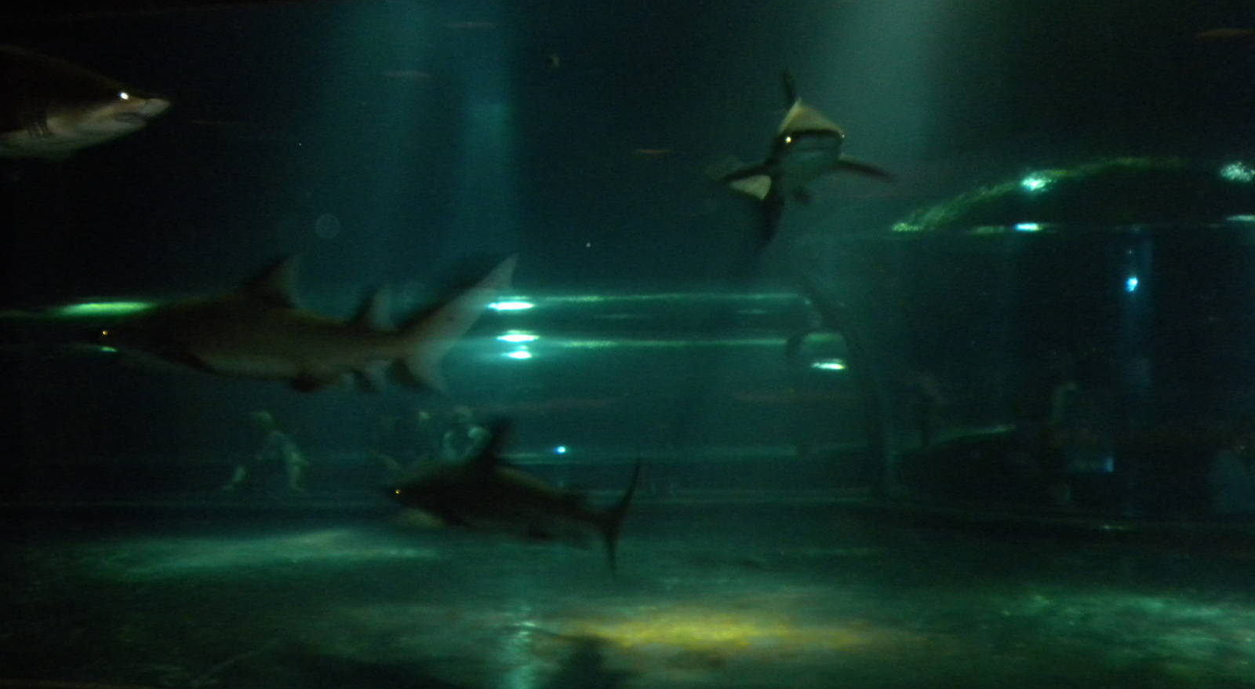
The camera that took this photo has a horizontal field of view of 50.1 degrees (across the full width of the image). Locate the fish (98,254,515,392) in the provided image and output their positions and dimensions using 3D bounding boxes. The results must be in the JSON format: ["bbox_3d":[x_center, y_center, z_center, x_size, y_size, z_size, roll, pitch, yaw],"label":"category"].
[{"bbox_3d":[-1.720,-0.110,7.000,2.300,0.700,0.680,0,1,7],"label":"fish"}]

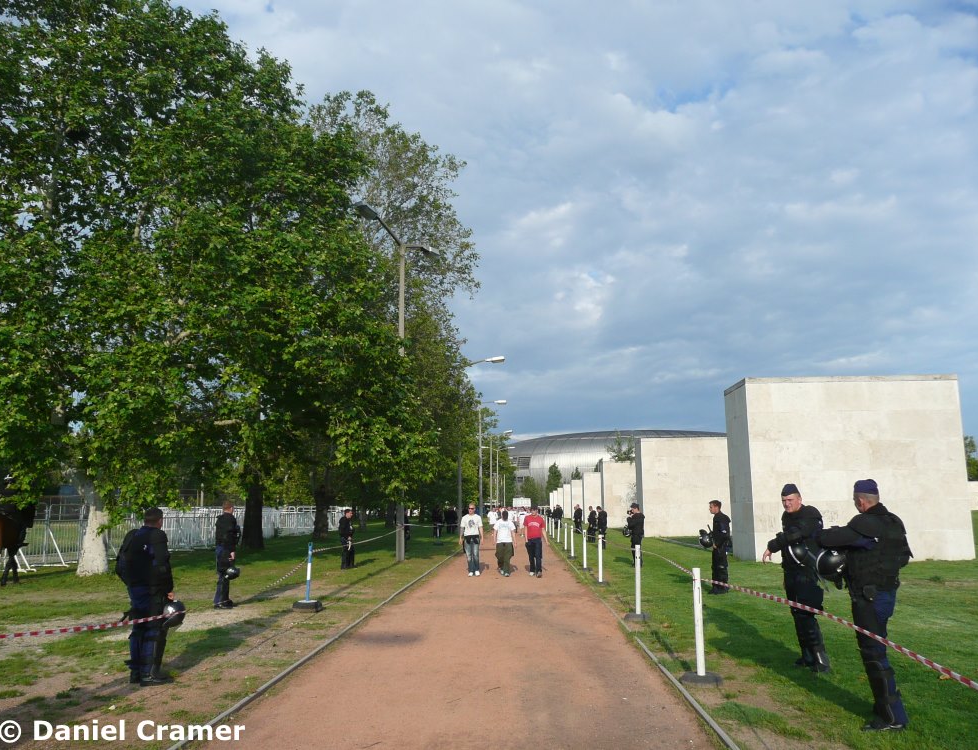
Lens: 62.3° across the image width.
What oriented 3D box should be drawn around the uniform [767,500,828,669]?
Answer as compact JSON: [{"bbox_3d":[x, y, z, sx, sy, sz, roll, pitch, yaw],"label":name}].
[{"bbox_3d":[3.231,2.220,8.500,0.560,1.650,0.600,7,-12,-36],"label":"uniform"}]

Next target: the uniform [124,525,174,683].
[{"bbox_3d":[-3.344,2.208,7.944,0.440,1.530,0.560,9,-13,-43],"label":"uniform"}]

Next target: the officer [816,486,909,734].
[{"bbox_3d":[2.908,1.741,6.248,0.680,1.850,0.600,-7,-12,36],"label":"officer"}]

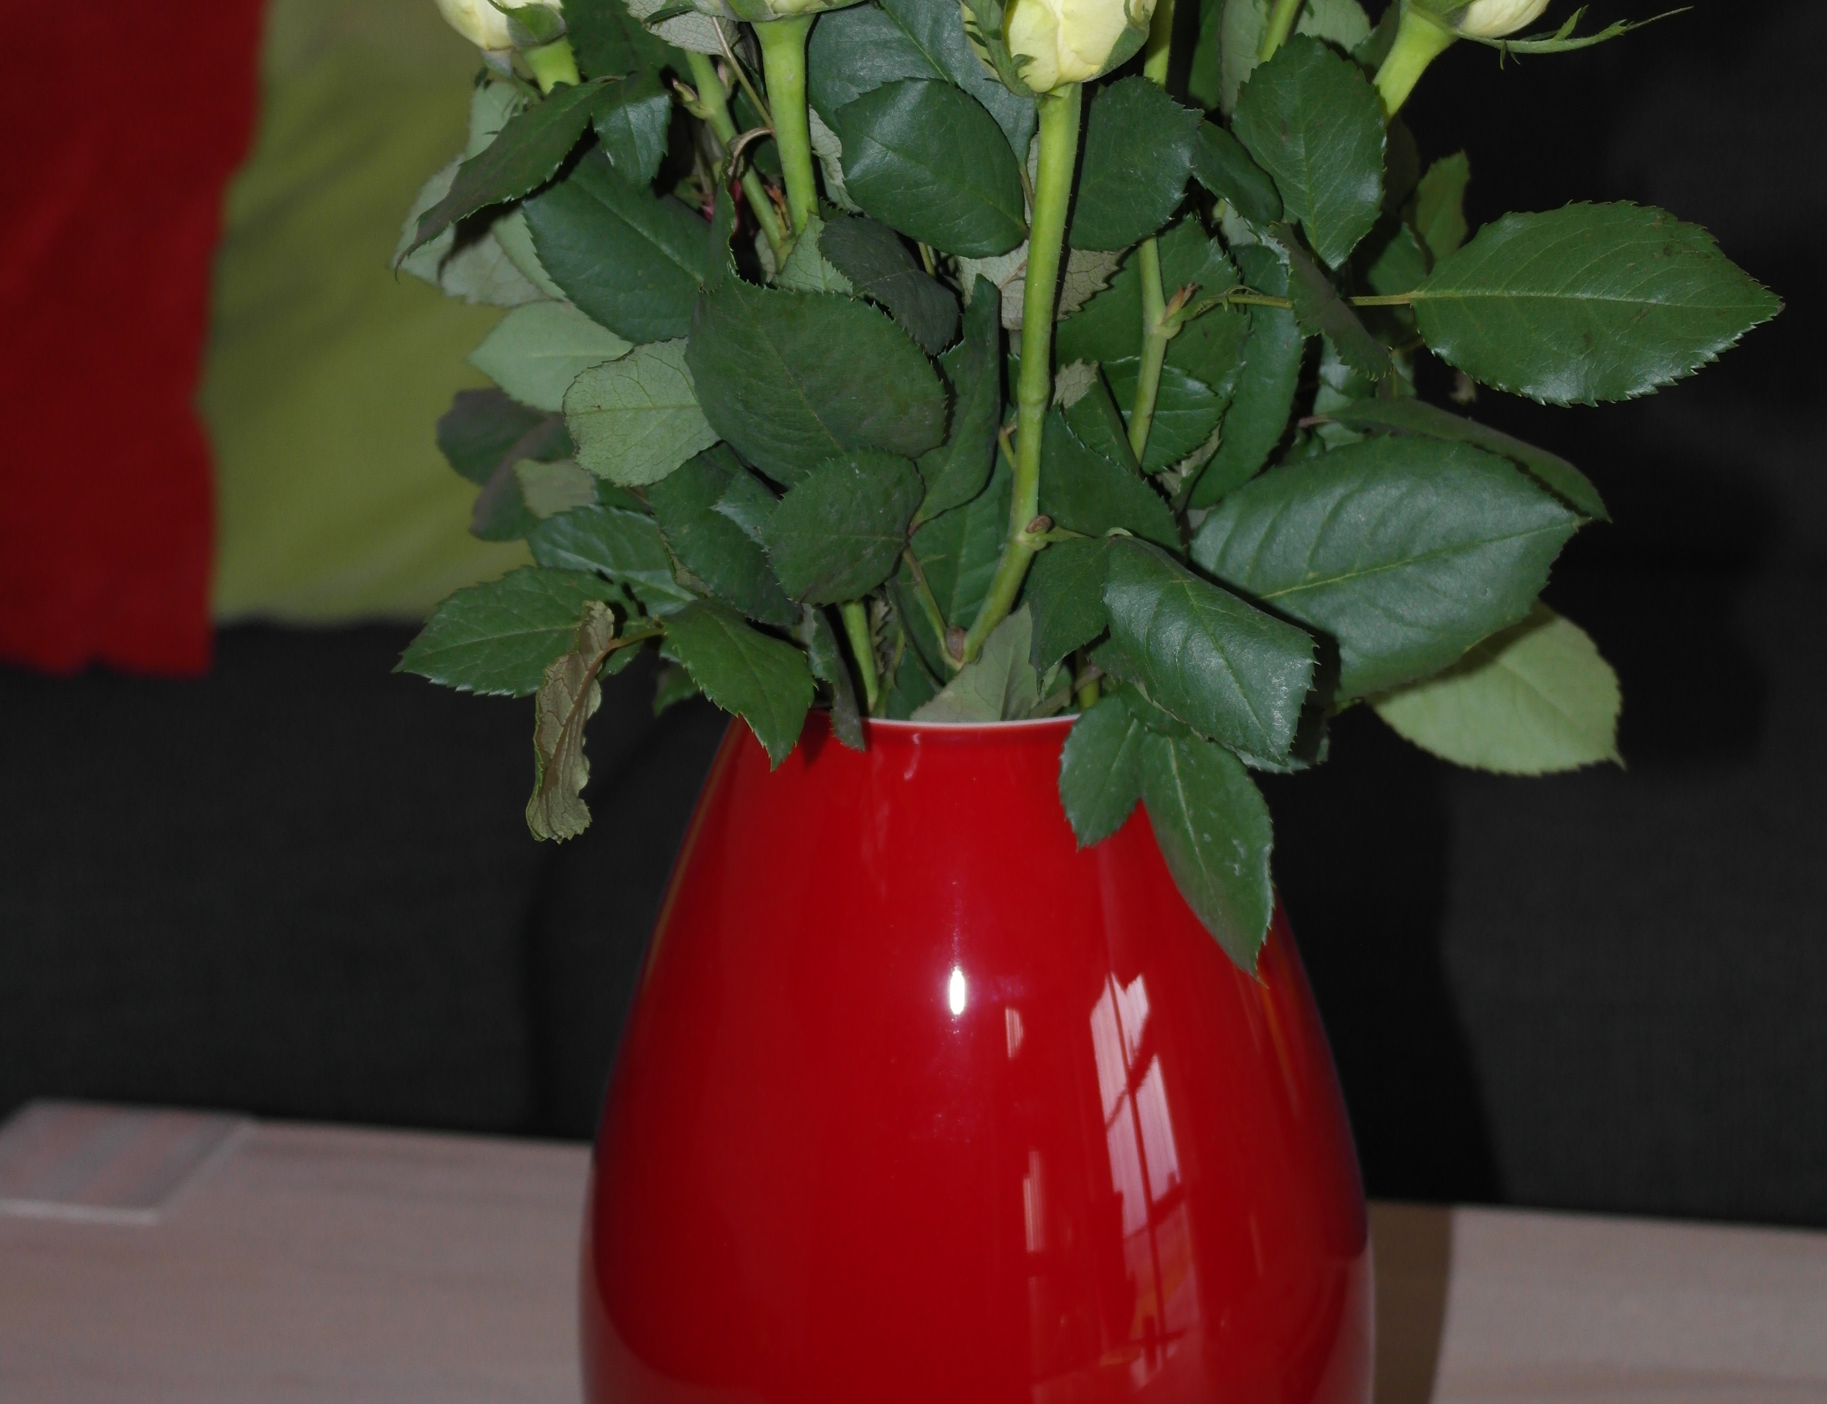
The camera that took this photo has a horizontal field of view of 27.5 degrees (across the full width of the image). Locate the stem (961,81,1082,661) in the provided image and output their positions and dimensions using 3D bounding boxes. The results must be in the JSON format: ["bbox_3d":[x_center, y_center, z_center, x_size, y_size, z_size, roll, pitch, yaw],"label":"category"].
[{"bbox_3d":[0.022,-0.067,0.754,0.015,0.132,0.018,8,29,1],"label":"stem"}]

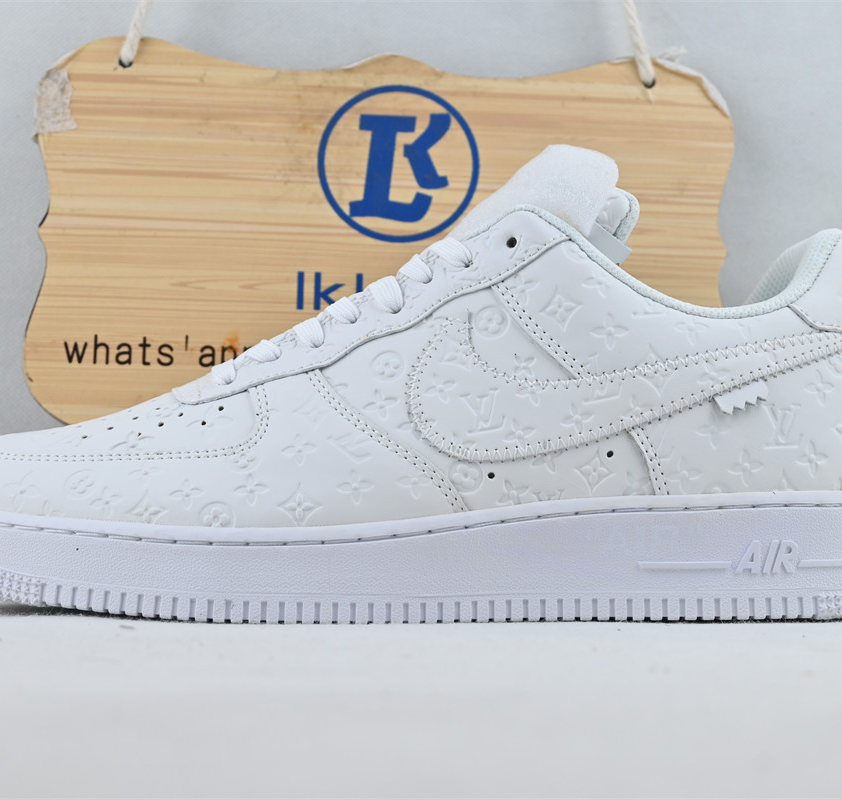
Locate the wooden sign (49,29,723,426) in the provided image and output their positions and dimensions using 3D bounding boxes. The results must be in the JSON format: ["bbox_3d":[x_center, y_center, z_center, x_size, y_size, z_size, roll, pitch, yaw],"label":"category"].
[{"bbox_3d":[-0.016,-0.059,0.572,0.267,0.157,0.009,1,-5,0],"label":"wooden sign"}]

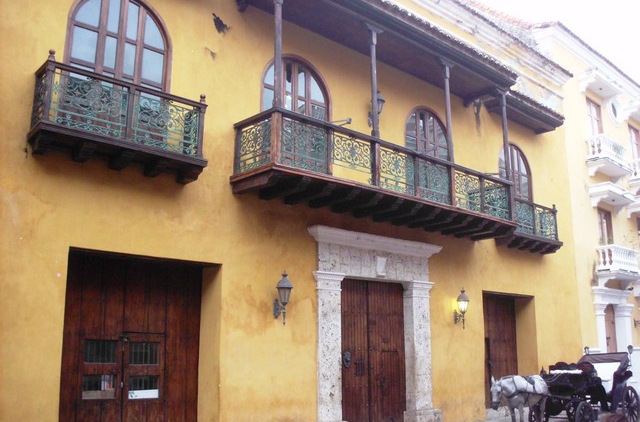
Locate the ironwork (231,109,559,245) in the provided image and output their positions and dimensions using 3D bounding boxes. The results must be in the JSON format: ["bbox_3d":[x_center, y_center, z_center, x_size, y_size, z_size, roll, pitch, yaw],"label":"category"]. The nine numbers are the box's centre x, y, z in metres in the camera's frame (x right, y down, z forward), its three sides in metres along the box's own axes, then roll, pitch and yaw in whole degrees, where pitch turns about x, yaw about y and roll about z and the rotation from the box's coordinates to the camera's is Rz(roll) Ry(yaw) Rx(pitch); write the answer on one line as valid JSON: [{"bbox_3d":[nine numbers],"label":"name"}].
[{"bbox_3d":[2.946,-0.260,16.840,11.761,1.408,1.244,11,-16,-44],"label":"ironwork"}]

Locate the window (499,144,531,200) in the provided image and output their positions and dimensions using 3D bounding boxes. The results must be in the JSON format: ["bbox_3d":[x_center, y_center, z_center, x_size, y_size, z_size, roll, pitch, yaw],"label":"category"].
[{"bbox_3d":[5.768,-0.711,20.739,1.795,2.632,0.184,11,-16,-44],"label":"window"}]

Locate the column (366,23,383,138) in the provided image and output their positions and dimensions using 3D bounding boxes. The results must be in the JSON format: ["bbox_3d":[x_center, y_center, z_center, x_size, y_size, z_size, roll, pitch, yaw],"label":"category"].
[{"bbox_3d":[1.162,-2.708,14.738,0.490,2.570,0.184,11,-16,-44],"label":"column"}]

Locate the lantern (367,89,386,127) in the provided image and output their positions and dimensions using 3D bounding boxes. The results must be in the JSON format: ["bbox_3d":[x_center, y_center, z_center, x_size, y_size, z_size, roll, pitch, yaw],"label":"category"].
[{"bbox_3d":[1.310,-2.326,16.221,0.316,1.020,0.388,11,-16,-44],"label":"lantern"}]

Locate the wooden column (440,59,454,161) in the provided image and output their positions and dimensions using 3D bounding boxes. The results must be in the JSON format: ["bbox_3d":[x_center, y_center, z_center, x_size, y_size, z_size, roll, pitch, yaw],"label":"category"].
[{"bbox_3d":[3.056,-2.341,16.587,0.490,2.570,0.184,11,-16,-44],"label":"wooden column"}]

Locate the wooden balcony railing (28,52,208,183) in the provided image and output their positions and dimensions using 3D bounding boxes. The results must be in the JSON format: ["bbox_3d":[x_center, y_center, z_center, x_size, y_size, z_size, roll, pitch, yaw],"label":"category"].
[{"bbox_3d":[-3.141,-1.414,11.305,2.927,1.499,0.673,11,-16,-44],"label":"wooden balcony railing"}]

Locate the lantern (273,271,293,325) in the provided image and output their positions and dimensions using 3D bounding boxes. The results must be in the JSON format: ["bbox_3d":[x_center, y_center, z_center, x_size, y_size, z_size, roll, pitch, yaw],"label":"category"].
[{"bbox_3d":[-0.688,1.668,13.369,0.316,1.051,0.388,11,-16,-44],"label":"lantern"}]

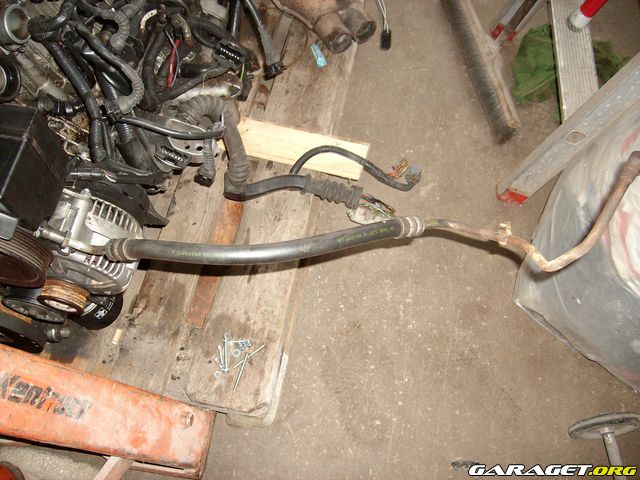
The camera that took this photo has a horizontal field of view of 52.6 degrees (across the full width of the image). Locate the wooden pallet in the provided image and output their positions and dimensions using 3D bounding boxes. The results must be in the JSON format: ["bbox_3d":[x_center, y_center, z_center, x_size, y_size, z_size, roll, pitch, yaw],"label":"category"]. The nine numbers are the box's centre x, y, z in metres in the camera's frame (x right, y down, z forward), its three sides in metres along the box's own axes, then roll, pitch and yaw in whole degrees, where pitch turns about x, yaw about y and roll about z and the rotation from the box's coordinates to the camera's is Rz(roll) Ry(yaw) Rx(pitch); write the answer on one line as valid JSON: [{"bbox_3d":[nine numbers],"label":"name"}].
[{"bbox_3d":[-0.376,-0.248,1.501,0.800,0.144,1.200,9,63,7],"label":"wooden pallet"}]

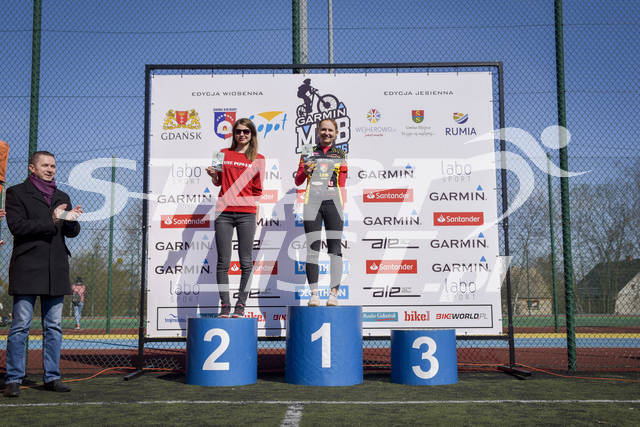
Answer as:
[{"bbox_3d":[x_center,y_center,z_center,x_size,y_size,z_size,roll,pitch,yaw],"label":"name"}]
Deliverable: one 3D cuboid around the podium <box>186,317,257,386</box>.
[{"bbox_3d":[-0.841,1.181,6.749,0.604,0.552,0.604,0,-7,2],"label":"podium"}]

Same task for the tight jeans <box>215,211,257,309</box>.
[{"bbox_3d":[-0.718,0.377,6.650,0.340,0.830,0.260,-1,-7,4],"label":"tight jeans"}]

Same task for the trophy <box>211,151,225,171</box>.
[{"bbox_3d":[-0.849,-0.429,6.520,0.095,0.175,0.050,-1,-7,5],"label":"trophy"}]

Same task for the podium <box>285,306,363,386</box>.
[{"bbox_3d":[0.038,1.126,6.733,0.665,0.651,0.665,-1,-7,4],"label":"podium"}]

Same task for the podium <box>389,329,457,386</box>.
[{"bbox_3d":[0.900,1.230,6.764,0.571,0.446,0.571,-1,-7,6],"label":"podium"}]

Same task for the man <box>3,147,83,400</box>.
[{"bbox_3d":[-2.136,0.441,6.003,0.480,1.820,0.550,-6,-9,38],"label":"man"}]

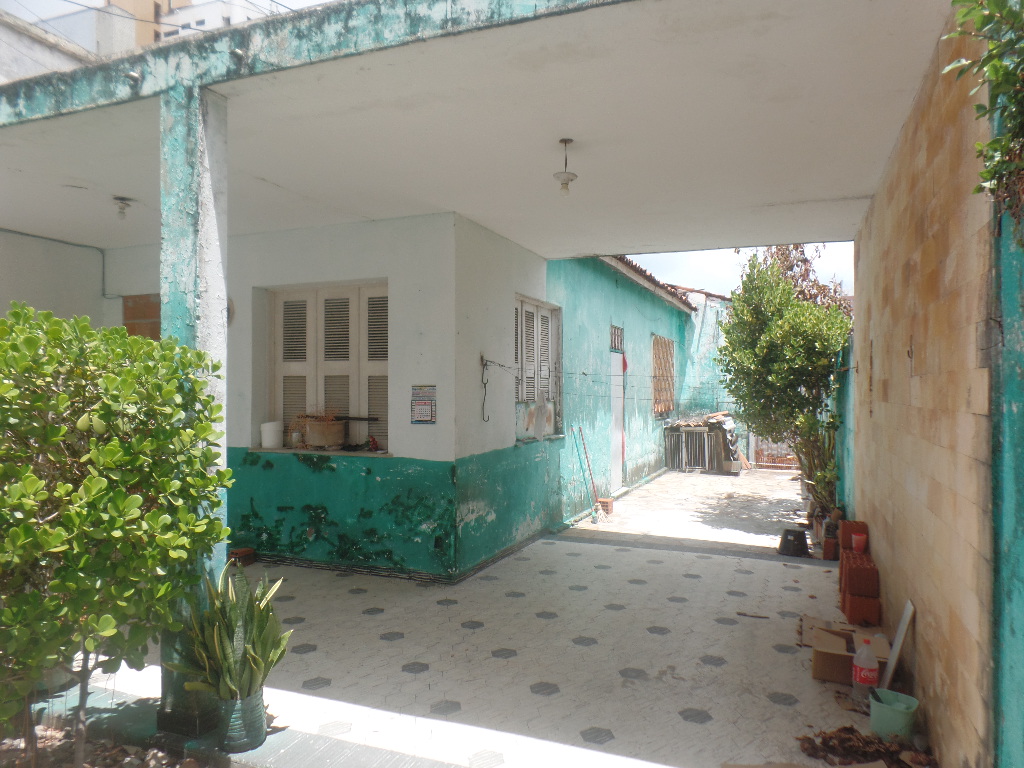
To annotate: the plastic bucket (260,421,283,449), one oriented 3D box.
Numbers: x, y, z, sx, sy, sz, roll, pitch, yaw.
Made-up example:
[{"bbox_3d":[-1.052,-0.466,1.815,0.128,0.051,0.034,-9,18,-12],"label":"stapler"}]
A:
[{"bbox_3d":[-2.170,0.460,6.140,0.187,0.228,0.187,0,0,0],"label":"plastic bucket"}]

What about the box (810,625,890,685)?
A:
[{"bbox_3d":[1.852,1.500,3.718,0.356,0.160,0.366,0,0,26],"label":"box"}]

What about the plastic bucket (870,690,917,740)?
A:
[{"bbox_3d":[1.727,1.505,3.080,0.200,0.155,0.200,0,0,23],"label":"plastic bucket"}]

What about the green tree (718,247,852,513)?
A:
[{"bbox_3d":[3.530,-0.032,8.750,1.600,3.300,1.750,0,0,23],"label":"green tree"}]

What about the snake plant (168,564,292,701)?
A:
[{"bbox_3d":[-1.240,1.100,3.000,0.500,0.590,0.440,0,0,0],"label":"snake plant"}]

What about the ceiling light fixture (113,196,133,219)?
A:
[{"bbox_3d":[-2.828,-1.278,4.940,0.135,0.155,0.135,0,0,23],"label":"ceiling light fixture"}]

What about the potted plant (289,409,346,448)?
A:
[{"bbox_3d":[-1.707,0.390,5.970,0.450,0.340,0.320,0,0,23],"label":"potted plant"}]

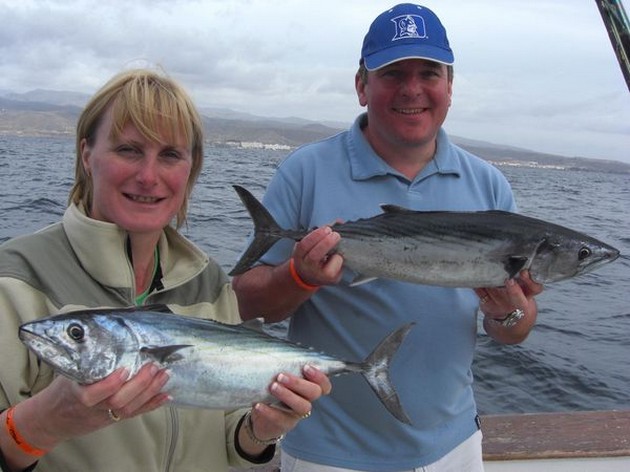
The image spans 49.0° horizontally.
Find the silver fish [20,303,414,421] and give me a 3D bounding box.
[{"bbox_3d":[-0.076,0.132,0.755,0.460,0.121,0.068,11,0,-26],"label":"silver fish"}]

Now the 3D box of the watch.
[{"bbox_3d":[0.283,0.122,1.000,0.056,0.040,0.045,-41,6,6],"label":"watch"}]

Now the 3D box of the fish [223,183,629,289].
[{"bbox_3d":[0.152,0.009,0.986,0.552,0.135,0.080,3,5,3],"label":"fish"}]

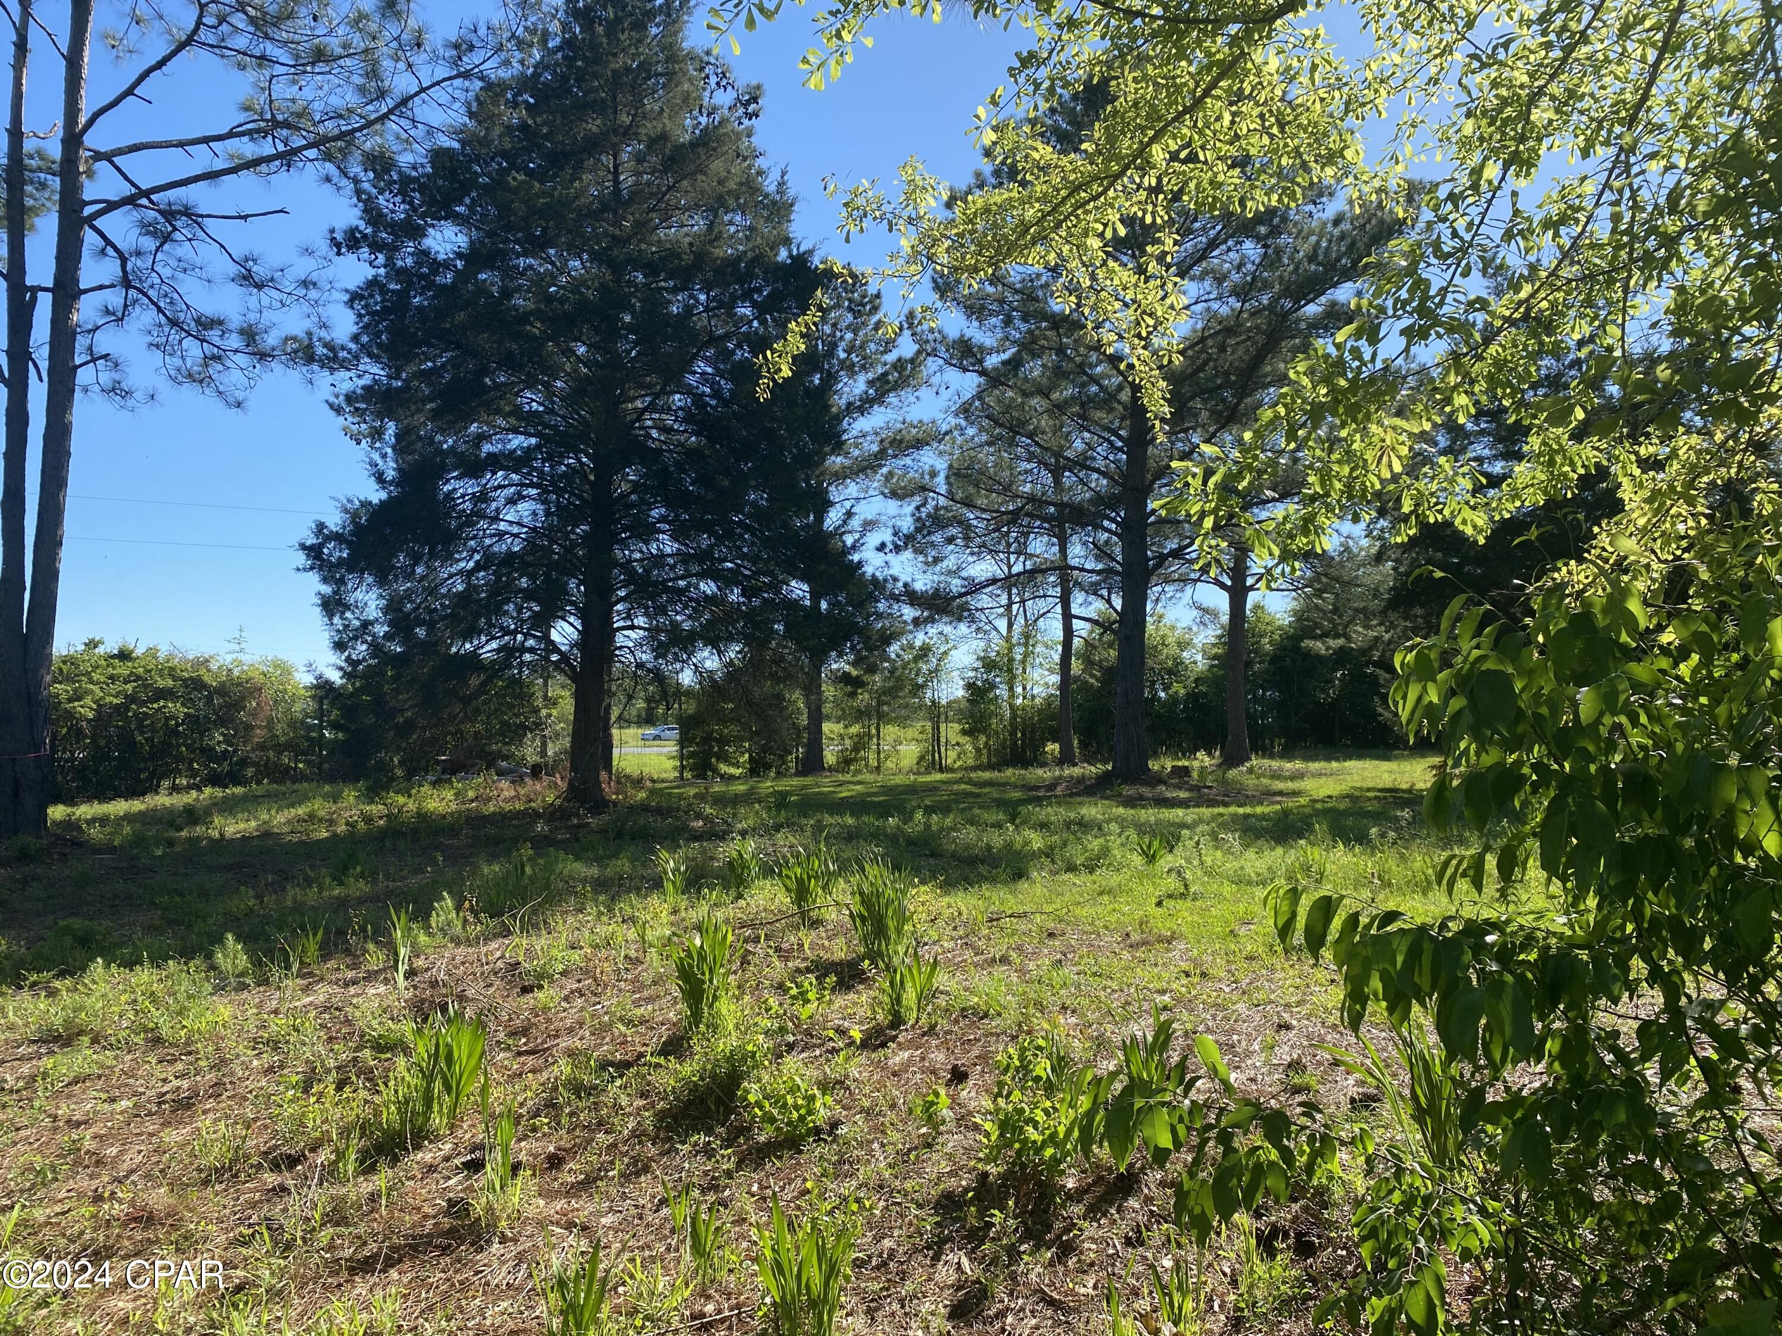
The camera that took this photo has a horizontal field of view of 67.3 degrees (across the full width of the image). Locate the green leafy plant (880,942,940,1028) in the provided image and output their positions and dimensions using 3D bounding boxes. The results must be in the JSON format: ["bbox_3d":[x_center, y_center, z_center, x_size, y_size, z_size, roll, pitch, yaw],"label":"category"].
[{"bbox_3d":[0.082,1.432,6.050,0.262,0.359,0.223,0,-2,0],"label":"green leafy plant"}]

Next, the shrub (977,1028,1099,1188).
[{"bbox_3d":[0.461,1.381,4.200,0.373,0.450,0.317,0,-2,0],"label":"shrub"}]

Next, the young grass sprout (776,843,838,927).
[{"bbox_3d":[-0.592,1.542,9.502,0.425,0.584,0.382,0,-2,0],"label":"young grass sprout"}]

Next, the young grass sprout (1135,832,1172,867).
[{"bbox_3d":[2.512,1.733,12.818,0.346,0.333,0.329,0,-2,0],"label":"young grass sprout"}]

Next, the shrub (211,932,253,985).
[{"bbox_3d":[-3.374,1.486,6.850,0.207,0.248,0.197,0,-2,0],"label":"shrub"}]

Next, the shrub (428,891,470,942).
[{"bbox_3d":[-2.609,1.467,7.900,0.239,0.272,0.227,0,-2,0],"label":"shrub"}]

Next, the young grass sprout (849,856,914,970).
[{"bbox_3d":[-0.054,1.355,7.400,0.351,0.582,0.333,0,-2,0],"label":"young grass sprout"}]

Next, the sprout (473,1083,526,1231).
[{"bbox_3d":[-1.123,1.410,3.850,0.148,0.381,0.133,0,-2,0],"label":"sprout"}]

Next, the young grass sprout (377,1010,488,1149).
[{"bbox_3d":[-1.547,1.385,4.500,0.363,0.434,0.309,0,-2,0],"label":"young grass sprout"}]

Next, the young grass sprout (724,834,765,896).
[{"bbox_3d":[-1.219,1.636,11.118,0.324,0.476,0.307,0,-2,0],"label":"young grass sprout"}]

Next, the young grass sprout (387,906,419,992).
[{"bbox_3d":[-2.634,1.518,7.223,0.173,0.449,0.155,0,-2,0],"label":"young grass sprout"}]

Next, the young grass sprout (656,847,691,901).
[{"bbox_3d":[-1.721,1.634,10.612,0.276,0.422,0.262,0,-2,0],"label":"young grass sprout"}]

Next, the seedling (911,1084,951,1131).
[{"bbox_3d":[0.149,1.617,4.927,0.149,0.136,0.134,0,-2,0],"label":"seedling"}]

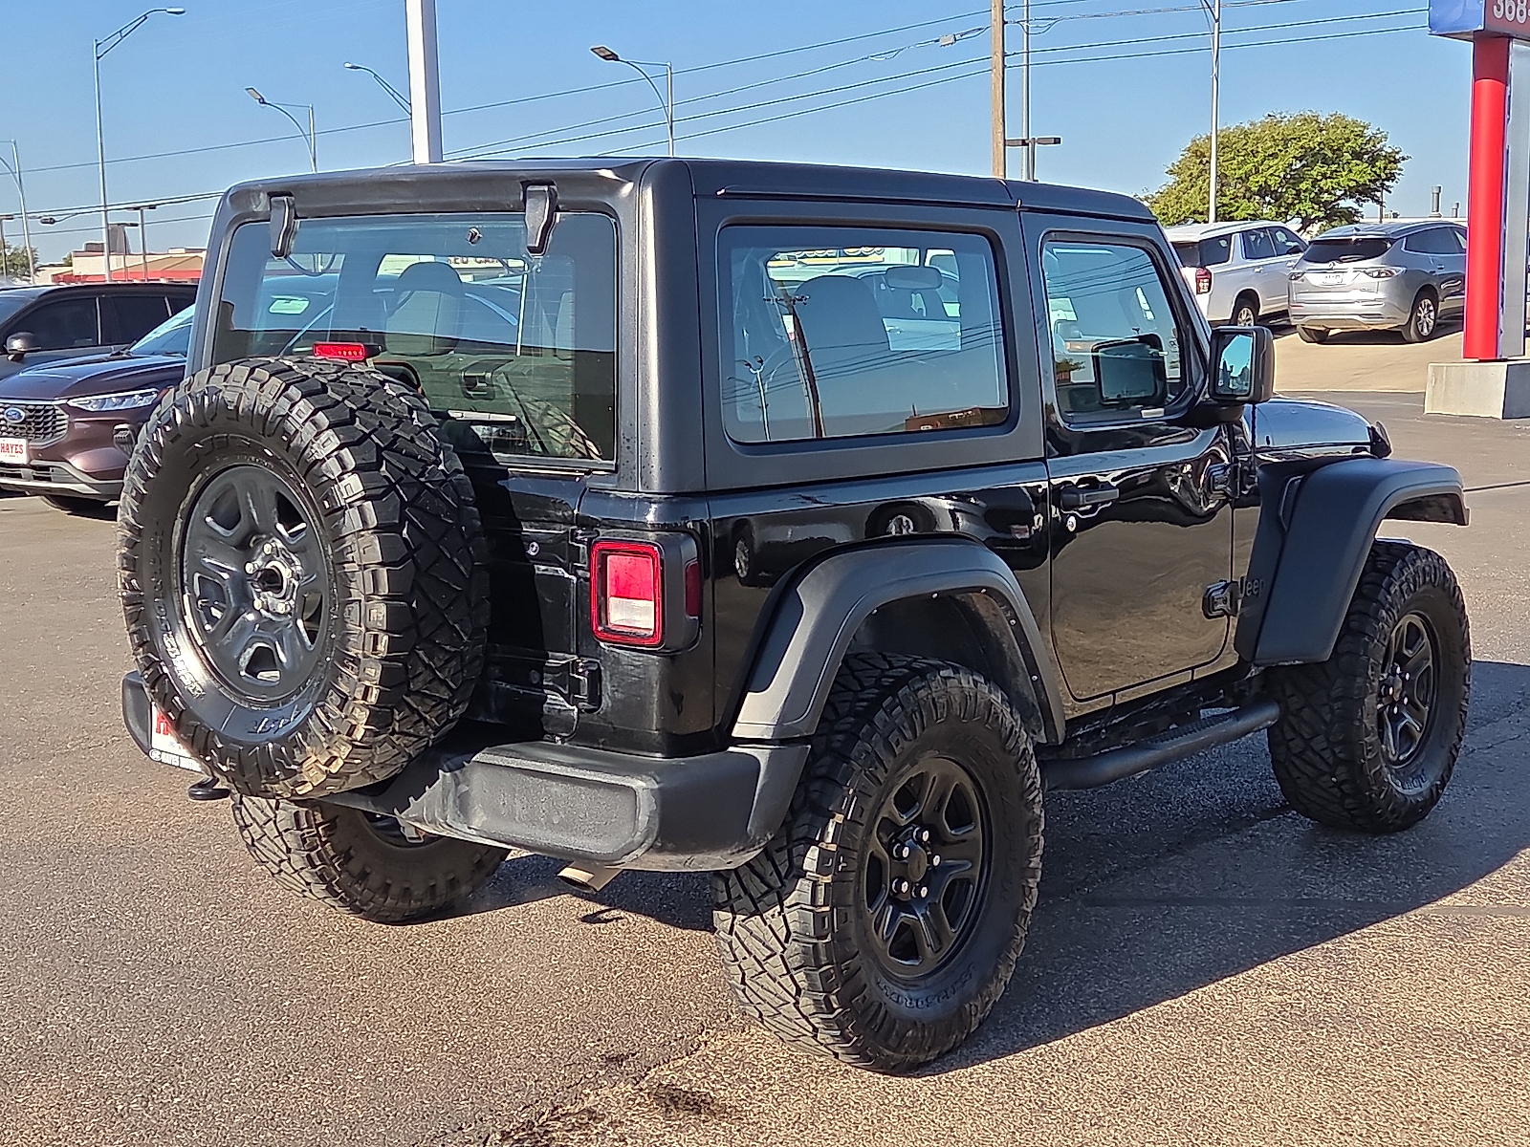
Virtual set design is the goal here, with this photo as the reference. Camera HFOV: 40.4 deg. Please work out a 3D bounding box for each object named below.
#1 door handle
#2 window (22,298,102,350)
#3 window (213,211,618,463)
[{"bbox_3d":[0.764,-0.182,4.889,0.055,0.050,0.220,5,10,40],"label":"door handle"},{"bbox_3d":[-6.060,-2.139,17.790,0.060,0.440,0.880,-12,-1,39],"label":"window"},{"bbox_3d":[-0.741,-0.472,4.156,1.165,0.460,0.050,6,6,39],"label":"window"}]

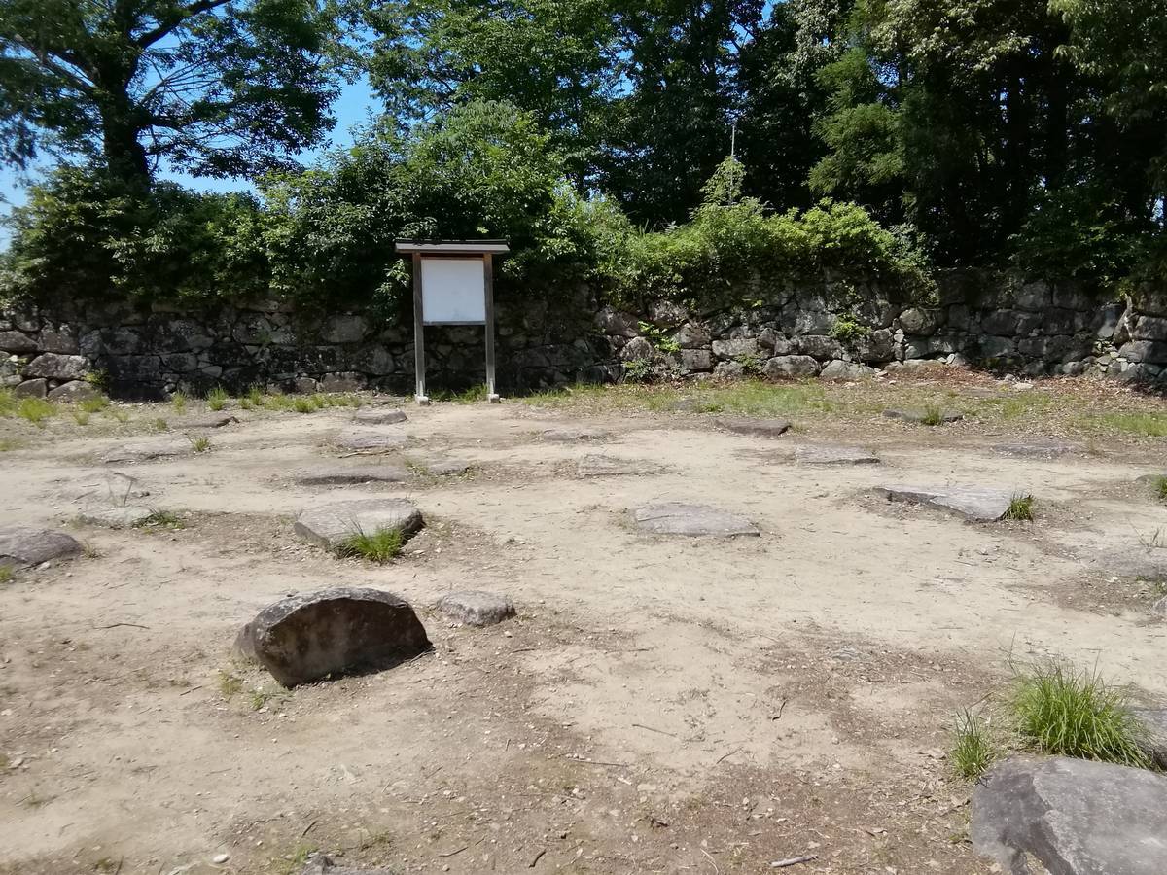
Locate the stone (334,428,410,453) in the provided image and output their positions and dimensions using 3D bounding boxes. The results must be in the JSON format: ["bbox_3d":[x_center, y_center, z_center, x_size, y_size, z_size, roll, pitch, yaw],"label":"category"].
[{"bbox_3d":[-2.200,0.034,9.348,0.740,0.080,0.950,-2,8,-10],"label":"stone"}]

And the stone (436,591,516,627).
[{"bbox_3d":[-0.477,0.778,4.051,0.340,0.075,0.310,-1,8,-5],"label":"stone"}]

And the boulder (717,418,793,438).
[{"bbox_3d":[2.020,-0.124,10.136,0.800,0.140,0.760,-1,8,-5],"label":"boulder"}]

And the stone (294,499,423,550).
[{"bbox_3d":[-1.448,0.542,5.633,0.780,0.120,0.980,-1,8,-8],"label":"stone"}]

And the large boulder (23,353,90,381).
[{"bbox_3d":[-8.604,-1.201,14.320,1.020,0.460,0.600,-2,8,-15],"label":"large boulder"}]

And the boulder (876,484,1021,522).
[{"bbox_3d":[2.742,0.467,6.129,0.950,0.120,1.020,-2,8,-15],"label":"boulder"}]

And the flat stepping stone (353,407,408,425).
[{"bbox_3d":[-2.601,-0.285,11.373,0.660,0.140,0.850,-1,8,-8],"label":"flat stepping stone"}]

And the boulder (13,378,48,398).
[{"bbox_3d":[-8.953,-0.815,14.173,0.530,0.340,0.450,-2,8,-15],"label":"boulder"}]

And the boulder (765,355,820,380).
[{"bbox_3d":[4.165,-1.421,17.376,1.060,0.500,0.600,-2,8,-15],"label":"boulder"}]

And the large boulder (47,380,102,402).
[{"bbox_3d":[-8.273,-0.795,14.227,0.850,0.400,0.500,-2,8,-15],"label":"large boulder"}]

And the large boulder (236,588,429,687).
[{"bbox_3d":[-1.027,0.761,3.563,0.740,0.270,0.450,-3,9,-22],"label":"large boulder"}]

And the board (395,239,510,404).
[{"bbox_3d":[-1.976,-1.767,13.485,1.690,2.450,0.650,-2,8,-12],"label":"board"}]

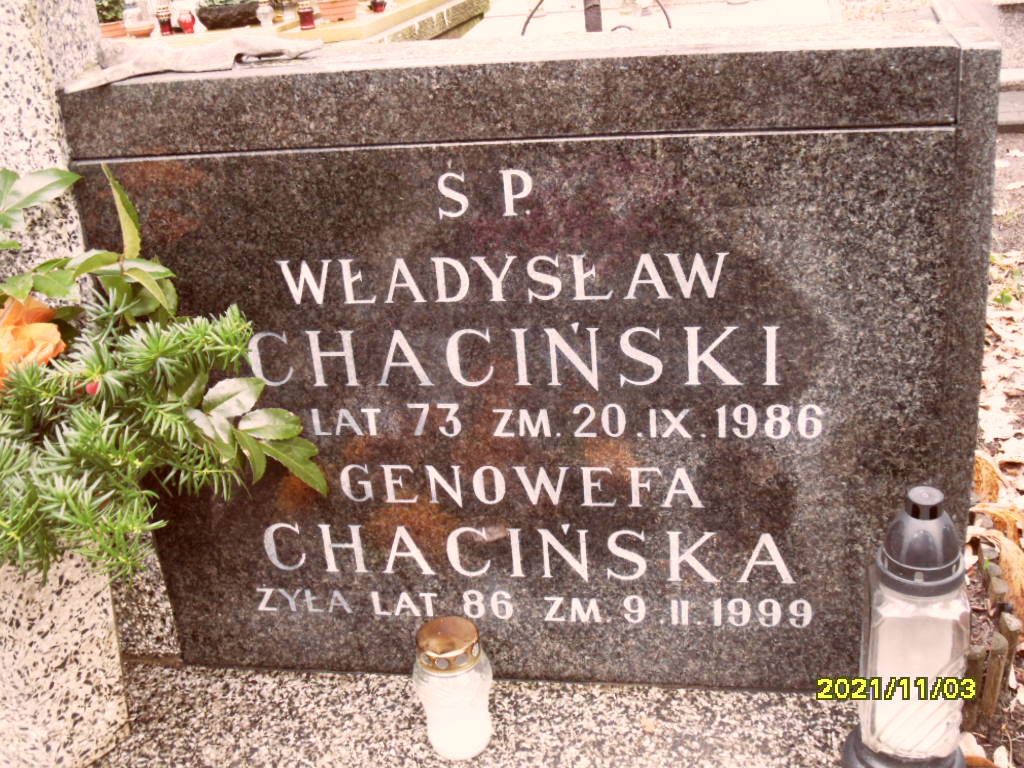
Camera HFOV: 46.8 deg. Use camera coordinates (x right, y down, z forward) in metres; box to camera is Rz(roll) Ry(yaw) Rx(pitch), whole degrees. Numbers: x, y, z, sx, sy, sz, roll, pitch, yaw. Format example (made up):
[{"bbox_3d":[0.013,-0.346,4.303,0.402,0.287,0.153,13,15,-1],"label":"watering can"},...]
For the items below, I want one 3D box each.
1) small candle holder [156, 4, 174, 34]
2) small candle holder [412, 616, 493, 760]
[{"bbox_3d":[-1.573,-1.657,5.375,0.070,0.126,0.070,-5,23,0],"label":"small candle holder"},{"bbox_3d":[-0.053,0.276,1.076,0.073,0.120,0.073,-5,23,0],"label":"small candle holder"}]

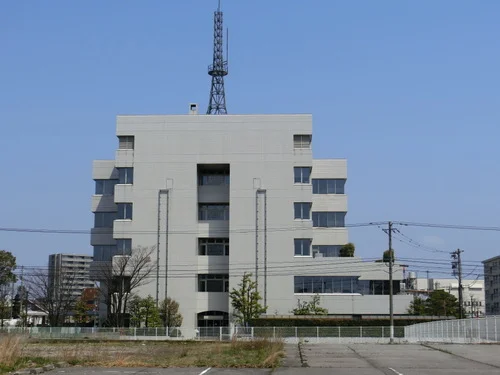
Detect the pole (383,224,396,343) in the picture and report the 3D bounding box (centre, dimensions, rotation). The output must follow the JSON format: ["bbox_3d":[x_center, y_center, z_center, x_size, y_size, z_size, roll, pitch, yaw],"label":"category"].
[{"bbox_3d":[12.591,8.472,77.675,1.200,11.020,0.600,0,-9,0],"label":"pole"}]

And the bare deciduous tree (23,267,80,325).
[{"bbox_3d":[-20.361,11.880,89.250,5.770,7.064,5.480,0,-9,0],"label":"bare deciduous tree"}]

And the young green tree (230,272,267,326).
[{"bbox_3d":[-0.150,11.649,85.246,3.550,6.560,3.370,0,-9,0],"label":"young green tree"}]

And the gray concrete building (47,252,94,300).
[{"bbox_3d":[-94.917,56.890,459.204,19.000,40.602,17.000,7,-11,-33],"label":"gray concrete building"}]

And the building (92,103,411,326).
[{"bbox_3d":[0.372,5.825,105.992,37.000,25.099,27.000,0,-10,3],"label":"building"}]

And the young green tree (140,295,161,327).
[{"bbox_3d":[-9.893,12.790,86.063,1.990,4.301,1.990,0,-9,0],"label":"young green tree"}]

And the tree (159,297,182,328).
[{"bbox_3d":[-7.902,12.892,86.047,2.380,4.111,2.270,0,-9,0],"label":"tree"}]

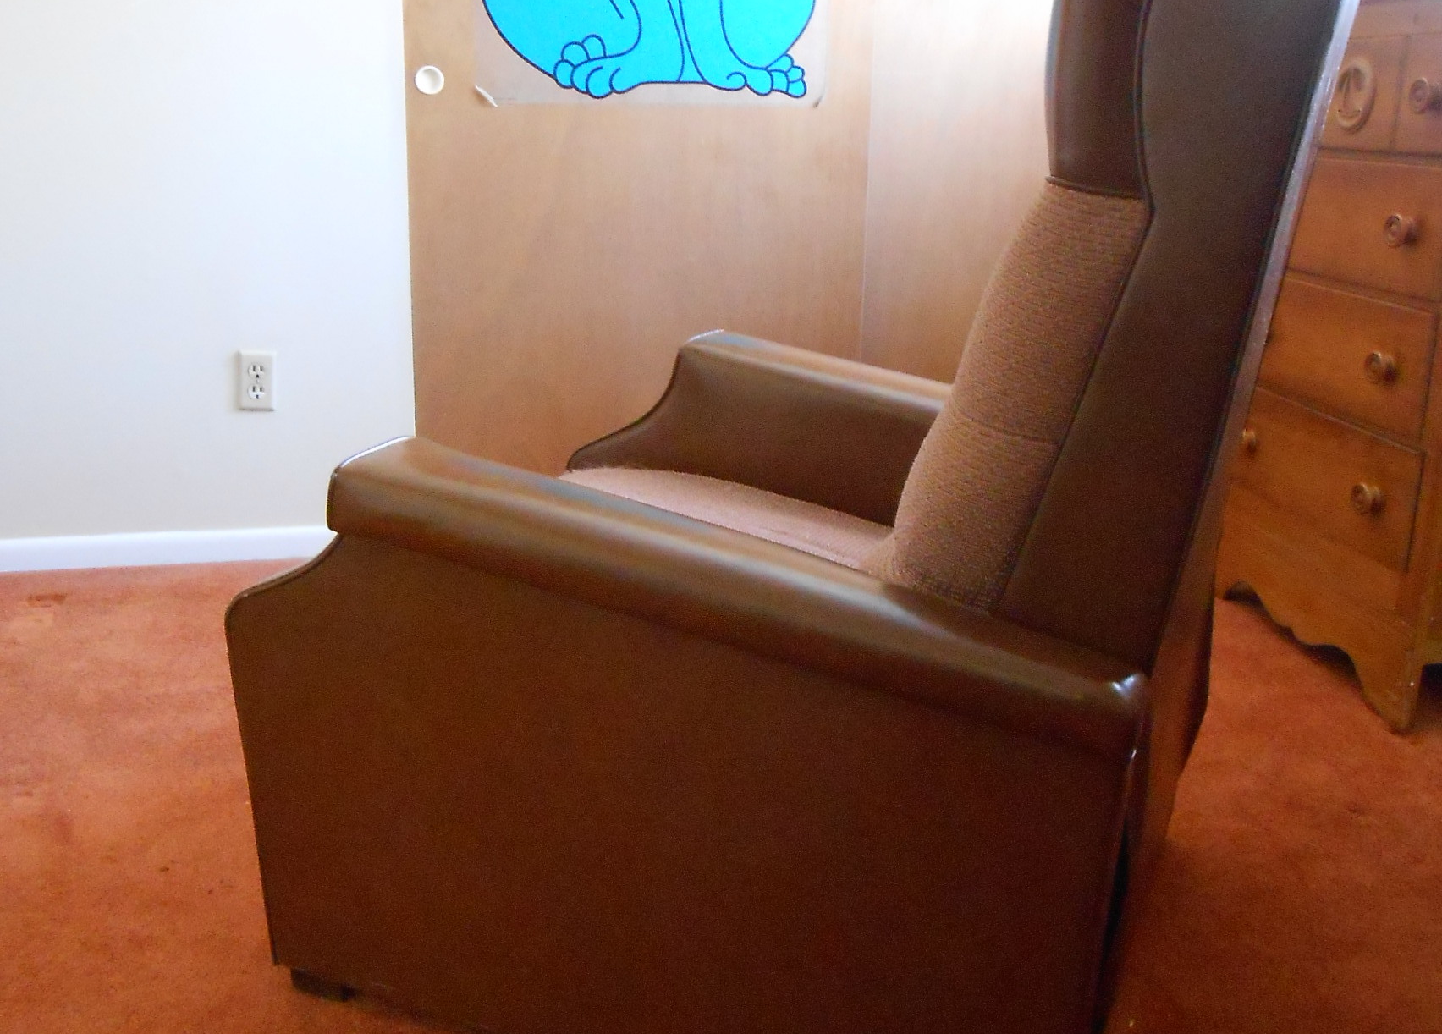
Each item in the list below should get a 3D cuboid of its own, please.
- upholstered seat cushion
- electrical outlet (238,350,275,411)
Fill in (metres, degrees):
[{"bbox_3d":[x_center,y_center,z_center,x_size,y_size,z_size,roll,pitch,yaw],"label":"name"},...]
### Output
[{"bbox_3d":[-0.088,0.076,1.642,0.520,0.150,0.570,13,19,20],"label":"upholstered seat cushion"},{"bbox_3d":[-0.867,-0.252,2.697,0.070,0.114,0.009,-3,16,-13],"label":"electrical outlet"}]

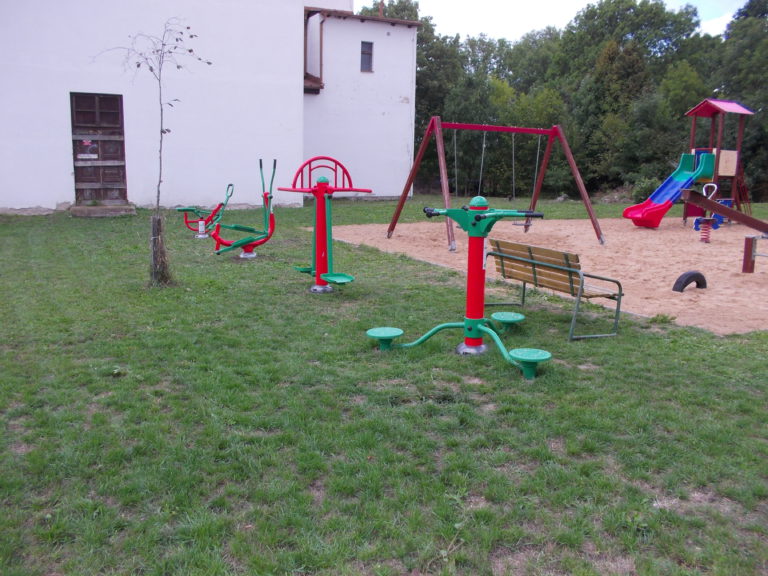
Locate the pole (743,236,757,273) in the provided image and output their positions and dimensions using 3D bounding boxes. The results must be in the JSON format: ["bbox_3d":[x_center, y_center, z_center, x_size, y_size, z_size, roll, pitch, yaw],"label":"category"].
[{"bbox_3d":[5.430,-0.491,9.618,0.140,0.530,0.130,-3,10,-25],"label":"pole"}]

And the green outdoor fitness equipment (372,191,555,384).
[{"bbox_3d":[0.620,-0.114,5.685,1.495,1.360,1.677,1,9,3],"label":"green outdoor fitness equipment"}]

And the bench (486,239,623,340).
[{"bbox_3d":[1.745,-0.043,6.916,0.620,0.810,1.675,-3,10,-22],"label":"bench"}]

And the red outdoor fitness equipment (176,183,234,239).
[{"bbox_3d":[-3.859,-1.689,13.793,1.220,1.180,0.550,-3,10,-25],"label":"red outdoor fitness equipment"}]

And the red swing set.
[{"bbox_3d":[2.390,-2.222,13.576,3.880,2.480,2.565,-4,10,-27],"label":"red swing set"}]

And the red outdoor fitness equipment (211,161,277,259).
[{"bbox_3d":[-2.403,-1.365,11.008,1.200,1.660,0.560,-4,10,-27],"label":"red outdoor fitness equipment"}]

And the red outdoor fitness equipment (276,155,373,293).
[{"bbox_3d":[-0.787,-0.823,8.222,1.300,1.720,1.080,-4,10,-26],"label":"red outdoor fitness equipment"}]

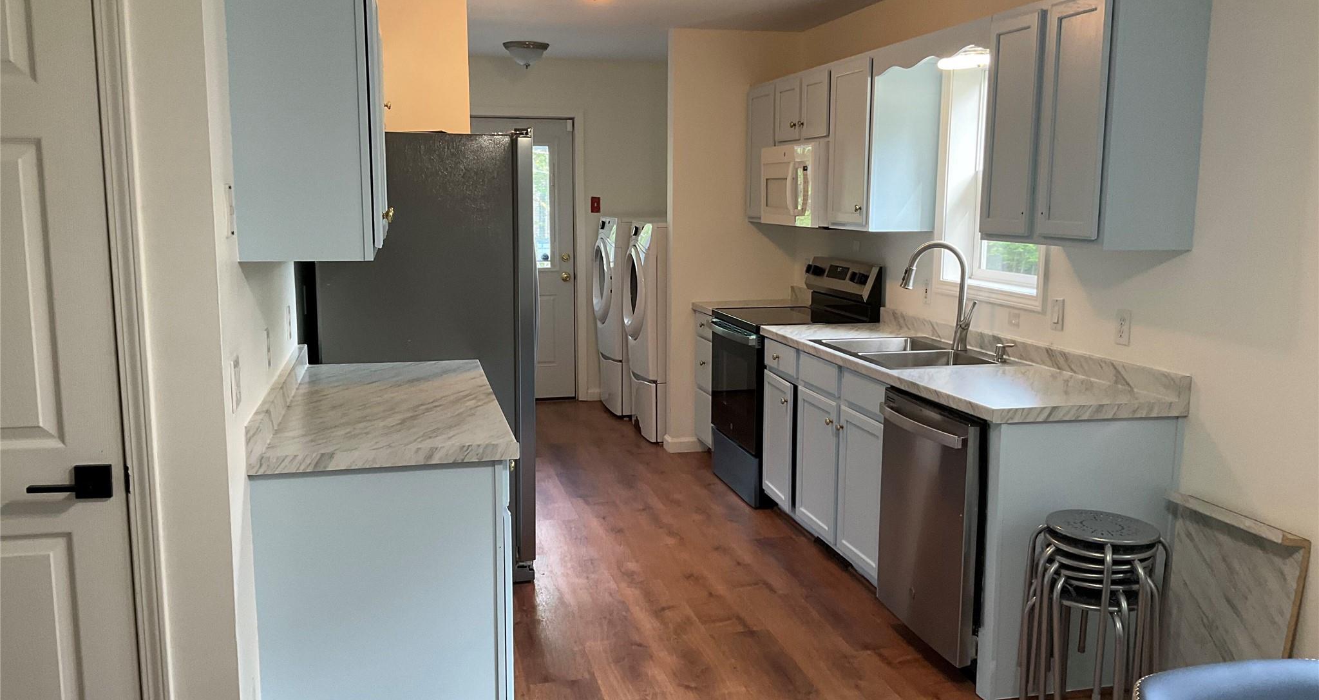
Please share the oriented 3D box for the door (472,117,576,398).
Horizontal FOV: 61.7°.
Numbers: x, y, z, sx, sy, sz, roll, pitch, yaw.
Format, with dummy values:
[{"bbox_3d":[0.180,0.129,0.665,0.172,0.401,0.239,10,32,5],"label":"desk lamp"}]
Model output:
[{"bbox_3d":[-1.047,-0.627,7.889,0.910,2.030,0.060,-2,8,-13],"label":"door"}]

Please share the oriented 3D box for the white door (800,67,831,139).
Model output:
[{"bbox_3d":[0.746,-1.183,5.347,0.033,0.310,0.360,-2,8,-13],"label":"white door"}]

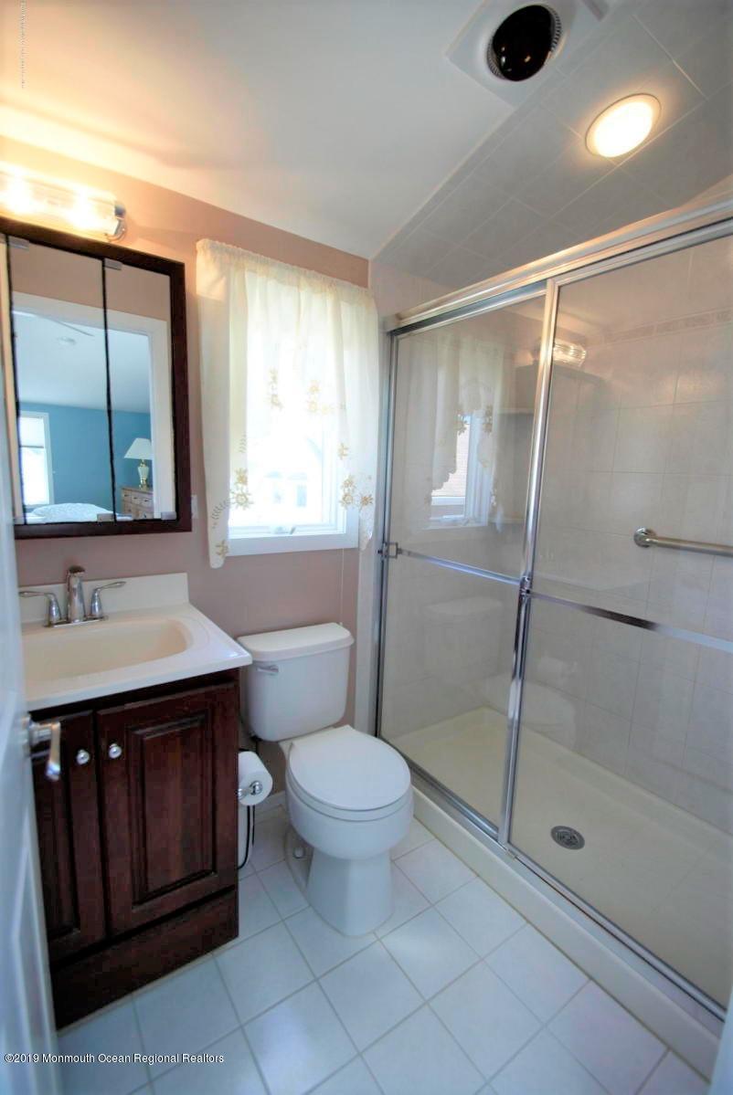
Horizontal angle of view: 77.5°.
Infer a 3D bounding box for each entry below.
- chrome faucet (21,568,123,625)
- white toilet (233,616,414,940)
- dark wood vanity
[{"bbox_3d":[-0.804,0.141,1.262,0.250,0.170,0.145,-4,12,-32],"label":"chrome faucet"},{"bbox_3d":[-0.132,0.740,1.519,0.440,0.750,0.650,-4,12,-32],"label":"white toilet"},{"bbox_3d":[-0.743,0.715,1.277,0.638,0.836,0.436,-4,12,-32],"label":"dark wood vanity"}]

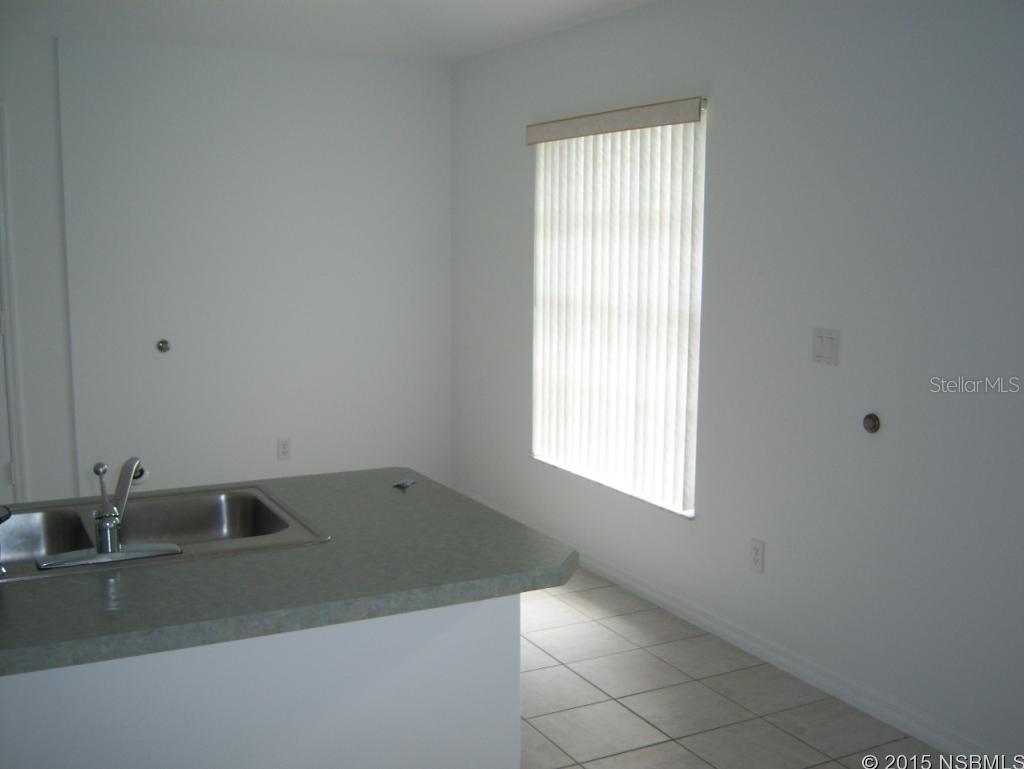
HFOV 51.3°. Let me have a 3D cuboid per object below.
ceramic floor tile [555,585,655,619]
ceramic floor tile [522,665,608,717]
[{"bbox_3d":[0.397,0.921,4.491,0.322,0.010,0.328,-4,8,-27],"label":"ceramic floor tile"},{"bbox_3d":[0.116,1.037,3.608,0.328,0.010,0.328,-4,8,-27],"label":"ceramic floor tile"}]

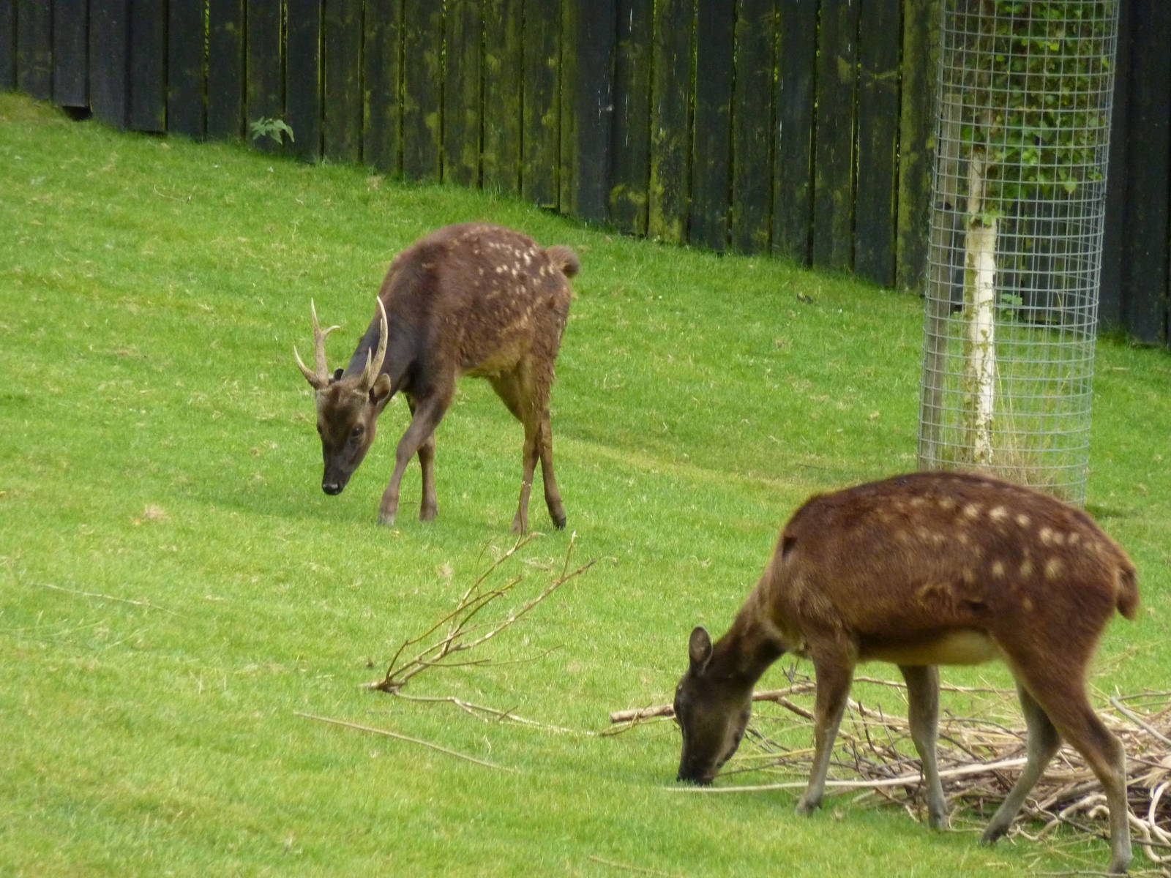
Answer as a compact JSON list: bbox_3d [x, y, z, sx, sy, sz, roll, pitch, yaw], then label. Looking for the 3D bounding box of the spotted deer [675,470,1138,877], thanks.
[{"bbox_3d":[0.651,0.475,20.600,0.940,0.800,0.280,1,6,6],"label":"spotted deer"}]

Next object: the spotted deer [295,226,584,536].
[{"bbox_3d":[-0.370,-0.155,25.400,0.280,0.780,0.940,5,7,39],"label":"spotted deer"}]

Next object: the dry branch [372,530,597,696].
[{"bbox_3d":[-0.226,0.382,22.250,0.490,0.320,0.450,0,6,0],"label":"dry branch"}]

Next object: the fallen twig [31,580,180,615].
[{"bbox_3d":[-1.083,0.360,22.900,0.400,0.025,0.040,12,7,30],"label":"fallen twig"}]

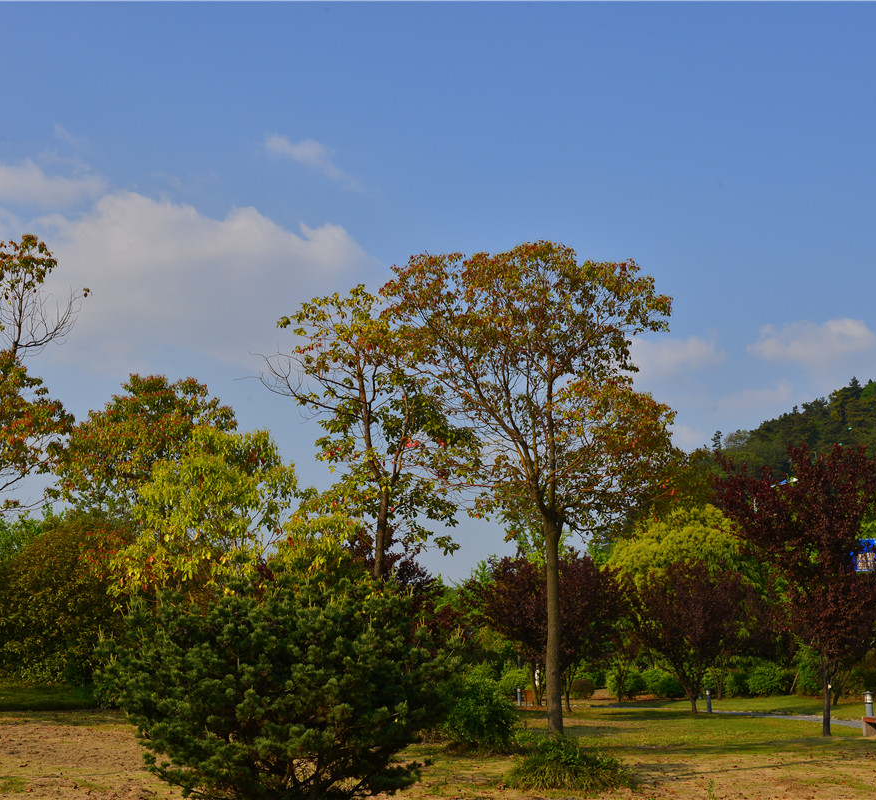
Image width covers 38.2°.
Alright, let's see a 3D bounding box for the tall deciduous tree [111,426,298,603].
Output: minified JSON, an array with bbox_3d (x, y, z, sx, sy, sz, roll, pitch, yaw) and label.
[{"bbox_3d":[-4.119,3.265,22.322,3.317,5.871,3.317,-1,-12,0],"label":"tall deciduous tree"}]

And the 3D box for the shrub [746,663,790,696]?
[{"bbox_3d":[15.520,13.069,59.168,2.060,1.550,2.060,-1,-12,0],"label":"shrub"}]

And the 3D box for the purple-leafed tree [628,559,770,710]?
[{"bbox_3d":[9.817,8.842,47.621,5.290,5.740,5.030,-1,-12,0],"label":"purple-leafed tree"}]

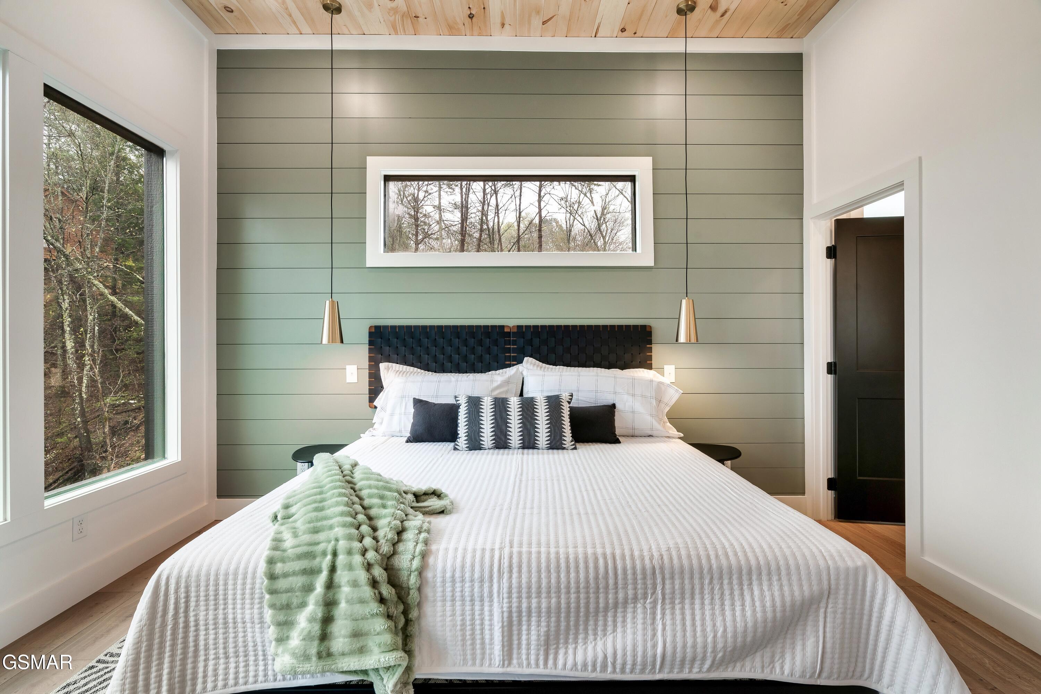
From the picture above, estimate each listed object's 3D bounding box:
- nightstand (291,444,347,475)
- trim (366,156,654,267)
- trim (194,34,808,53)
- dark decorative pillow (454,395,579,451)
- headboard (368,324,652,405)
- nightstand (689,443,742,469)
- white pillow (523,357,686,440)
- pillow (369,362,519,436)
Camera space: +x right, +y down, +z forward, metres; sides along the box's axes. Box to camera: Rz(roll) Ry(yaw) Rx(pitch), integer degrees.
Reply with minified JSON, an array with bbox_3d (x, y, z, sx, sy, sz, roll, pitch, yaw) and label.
[{"bbox_3d":[-1.180,0.925,2.890,0.450,0.540,0.450,0,0,-1],"label":"nightstand"},{"bbox_3d":[-0.071,-0.942,3.220,1.960,0.752,0.110,0,0,-1],"label":"trim"},{"bbox_3d":[-0.076,-2.087,3.185,4.050,0.105,0.030,0,0,-1],"label":"trim"},{"bbox_3d":[-0.027,0.410,2.570,0.660,0.340,0.140,0,-25,-1],"label":"dark decorative pillow"},{"bbox_3d":[-0.069,0.136,3.150,1.935,0.575,0.060,0,0,-1],"label":"headboard"},{"bbox_3d":[1.170,0.925,2.930,0.450,0.540,0.450,0,0,-1],"label":"nightstand"},{"bbox_3d":[0.500,0.325,2.980,0.980,0.480,0.200,0,-25,-1],"label":"white pillow"},{"bbox_3d":[-0.475,0.330,2.980,0.960,0.470,0.200,0,-25,-1],"label":"pillow"}]

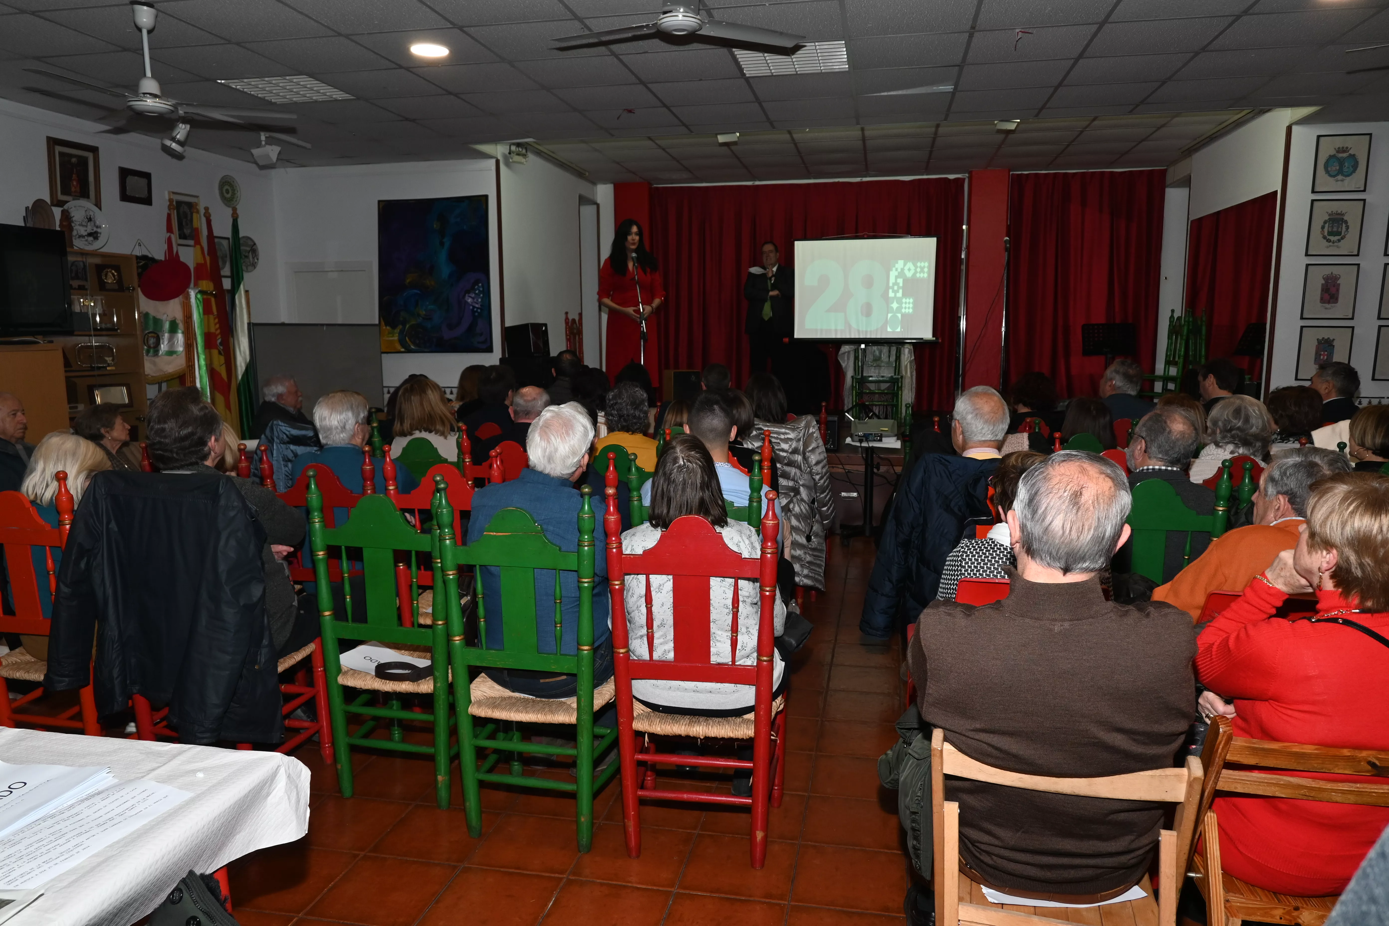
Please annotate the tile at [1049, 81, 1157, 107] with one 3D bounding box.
[{"bbox_3d":[2.532,-2.304,5.798,0.590,0.020,0.590,1,8,11],"label":"tile"}]

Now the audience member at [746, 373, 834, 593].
[{"bbox_3d":[0.559,0.099,5.449,0.470,1.259,0.760,1,8,12],"label":"audience member"}]

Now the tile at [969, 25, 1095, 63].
[{"bbox_3d":[1.724,-2.170,4.793,0.600,0.020,0.595,1,8,11],"label":"tile"}]

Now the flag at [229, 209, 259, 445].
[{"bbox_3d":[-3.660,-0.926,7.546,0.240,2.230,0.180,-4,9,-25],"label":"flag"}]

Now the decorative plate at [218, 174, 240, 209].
[{"bbox_3d":[-3.881,-2.275,7.760,0.030,0.265,0.265,1,8,11],"label":"decorative plate"}]

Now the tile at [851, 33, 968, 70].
[{"bbox_3d":[1.130,-2.185,4.912,0.600,0.020,0.595,1,8,11],"label":"tile"}]

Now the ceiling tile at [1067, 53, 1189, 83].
[{"bbox_3d":[2.413,-2.218,5.215,0.600,0.025,0.600,1,9,11],"label":"ceiling tile"}]

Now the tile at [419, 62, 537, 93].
[{"bbox_3d":[-1.233,-2.217,5.328,0.590,0.020,0.590,1,8,11],"label":"tile"}]

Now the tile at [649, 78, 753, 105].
[{"bbox_3d":[0.061,-2.275,5.679,0.590,0.020,0.590,1,8,11],"label":"tile"}]

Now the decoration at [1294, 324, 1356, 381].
[{"bbox_3d":[4.682,-0.811,6.872,0.350,0.398,0.025,1,9,11],"label":"decoration"}]

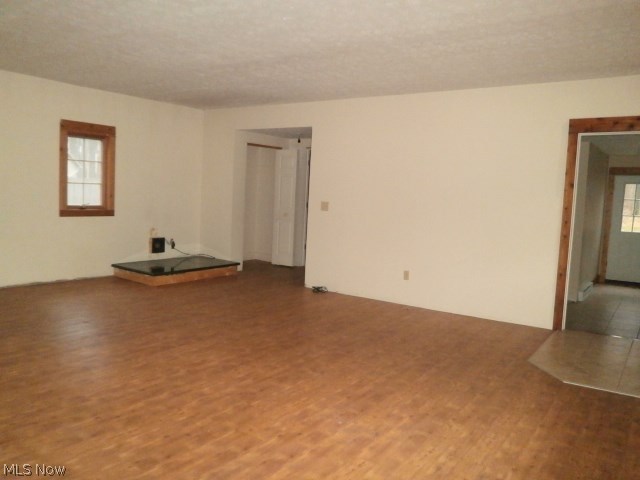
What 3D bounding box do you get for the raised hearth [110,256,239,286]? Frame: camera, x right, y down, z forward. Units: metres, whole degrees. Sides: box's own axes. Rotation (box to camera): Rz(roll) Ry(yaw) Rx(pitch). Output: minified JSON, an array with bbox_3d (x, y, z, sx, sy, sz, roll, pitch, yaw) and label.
[{"bbox_3d":[-2.087,0.440,7.087,1.010,0.165,1.540,6,6,33],"label":"raised hearth"}]

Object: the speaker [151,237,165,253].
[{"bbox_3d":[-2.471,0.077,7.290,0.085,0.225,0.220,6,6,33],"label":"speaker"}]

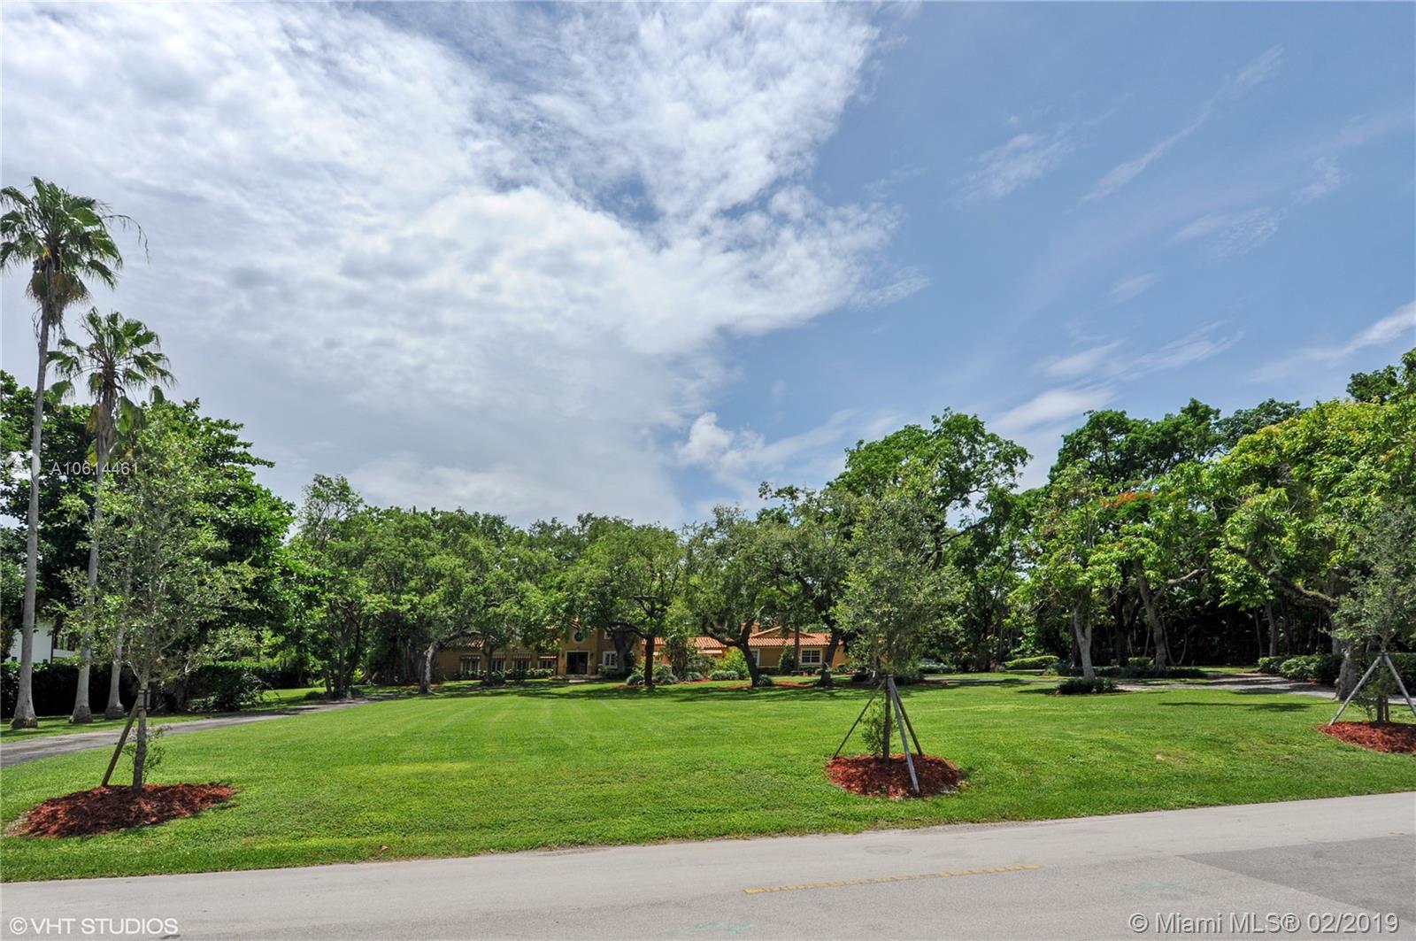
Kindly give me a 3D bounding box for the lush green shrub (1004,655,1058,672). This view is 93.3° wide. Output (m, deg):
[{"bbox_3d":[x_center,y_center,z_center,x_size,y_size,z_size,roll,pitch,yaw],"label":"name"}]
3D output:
[{"bbox_3d":[23.419,13.979,48.500,3.500,1.000,1.800,0,-15,0],"label":"lush green shrub"}]

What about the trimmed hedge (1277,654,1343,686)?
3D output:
[{"bbox_3d":[26.108,8.623,29.000,1.700,1.200,2.900,-8,-17,26],"label":"trimmed hedge"}]

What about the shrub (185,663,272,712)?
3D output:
[{"bbox_3d":[-18.526,8.355,25.800,2.600,1.700,2.000,0,-15,0],"label":"shrub"}]

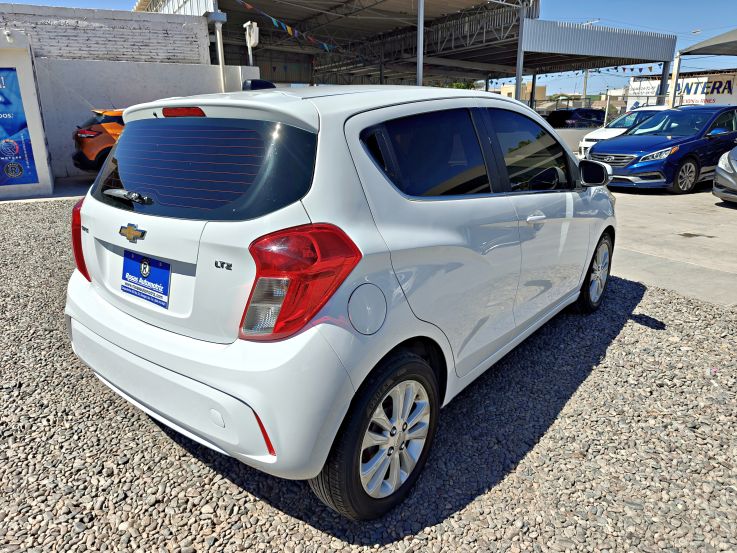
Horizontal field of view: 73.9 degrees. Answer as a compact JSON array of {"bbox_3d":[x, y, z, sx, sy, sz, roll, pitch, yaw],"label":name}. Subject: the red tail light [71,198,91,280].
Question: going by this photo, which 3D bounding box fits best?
[{"bbox_3d":[-1.159,-0.175,2.178,0.250,0.355,0.300,12,22,38],"label":"red tail light"}]

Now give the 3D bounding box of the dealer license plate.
[{"bbox_3d":[-0.772,0.006,1.688,0.310,0.152,0.015,12,10,38],"label":"dealer license plate"}]

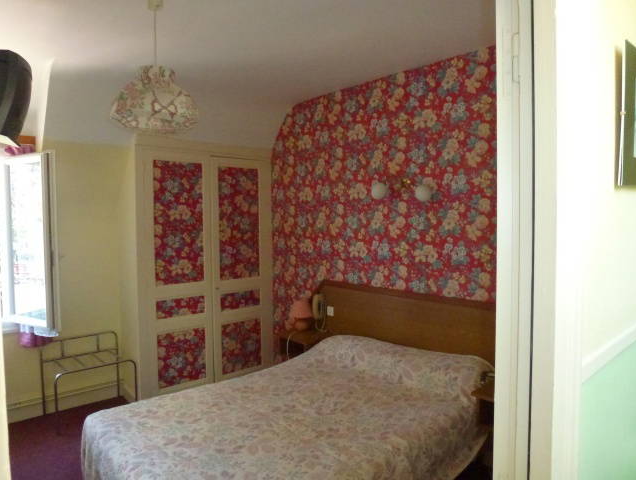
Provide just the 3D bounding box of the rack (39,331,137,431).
[{"bbox_3d":[-1.801,1.087,3.508,0.595,0.604,0.438,-2,3,-43],"label":"rack"}]

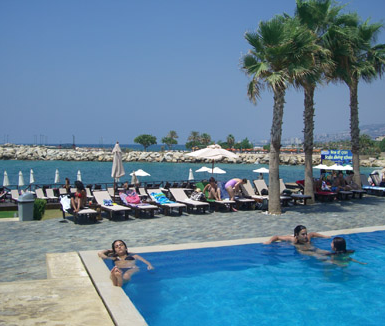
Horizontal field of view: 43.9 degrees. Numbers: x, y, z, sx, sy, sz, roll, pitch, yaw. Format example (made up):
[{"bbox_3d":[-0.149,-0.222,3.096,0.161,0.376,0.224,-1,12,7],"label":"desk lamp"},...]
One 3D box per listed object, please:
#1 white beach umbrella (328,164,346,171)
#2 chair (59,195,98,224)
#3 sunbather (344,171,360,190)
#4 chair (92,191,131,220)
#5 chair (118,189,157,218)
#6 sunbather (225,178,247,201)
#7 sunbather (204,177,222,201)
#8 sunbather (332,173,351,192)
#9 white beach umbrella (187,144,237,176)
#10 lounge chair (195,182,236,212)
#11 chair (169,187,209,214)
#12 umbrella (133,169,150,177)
[{"bbox_3d":[16.404,1.316,54.542,1.950,2.200,1.950,1,2,0],"label":"white beach umbrella"},{"bbox_3d":[-3.602,1.471,15.177,0.650,0.760,1.850,-1,3,-30],"label":"chair"},{"bbox_3d":[7.174,0.808,21.549,0.500,0.860,0.800,-1,3,-30],"label":"sunbather"},{"bbox_3d":[-2.614,1.334,15.279,0.620,0.720,1.900,0,2,-27],"label":"chair"},{"bbox_3d":[-1.861,1.326,15.692,0.620,0.720,1.900,0,2,-27],"label":"chair"},{"bbox_3d":[1.521,1.123,16.500,0.780,1.140,0.450,1,2,3],"label":"sunbather"},{"bbox_3d":[0.760,0.946,17.827,0.520,0.860,0.680,-1,3,-30],"label":"sunbather"},{"bbox_3d":[6.554,0.917,21.000,0.850,1.100,0.600,2,3,37],"label":"sunbather"},{"bbox_3d":[0.775,0.487,18.534,2.200,2.460,2.200,-1,3,-30],"label":"white beach umbrella"},{"bbox_3d":[0.840,1.317,17.807,0.650,0.860,1.820,-1,3,-30],"label":"lounge chair"},{"bbox_3d":[-0.144,1.393,17.269,0.650,0.750,1.900,-1,3,-30],"label":"chair"},{"bbox_3d":[-4.543,1.671,42.042,1.950,2.200,1.950,1,2,0],"label":"umbrella"}]

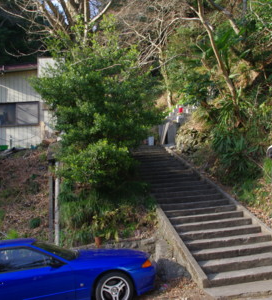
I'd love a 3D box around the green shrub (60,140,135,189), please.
[{"bbox_3d":[-1.049,0.395,9.200,1.950,1.200,1.600,-4,-7,0],"label":"green shrub"}]

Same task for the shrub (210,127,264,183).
[{"bbox_3d":[3.037,0.165,10.100,1.500,1.600,1.300,-4,-7,0],"label":"shrub"}]

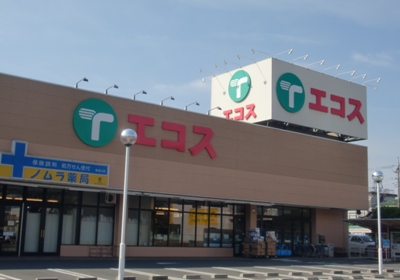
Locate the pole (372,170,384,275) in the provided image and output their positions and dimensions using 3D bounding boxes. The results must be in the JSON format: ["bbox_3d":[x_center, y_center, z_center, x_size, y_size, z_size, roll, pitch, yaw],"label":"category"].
[{"bbox_3d":[7.524,3.436,23.268,0.499,4.279,0.499,10,-13,-37],"label":"pole"}]

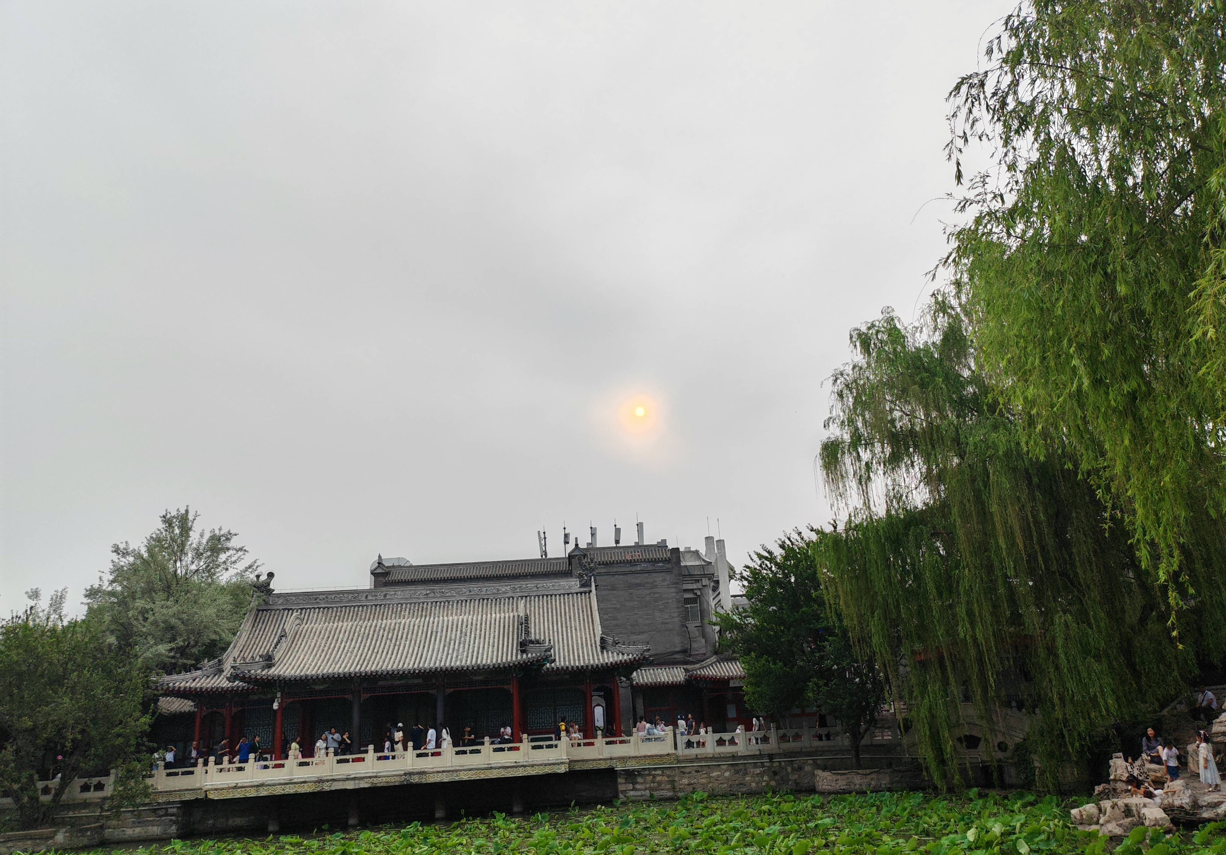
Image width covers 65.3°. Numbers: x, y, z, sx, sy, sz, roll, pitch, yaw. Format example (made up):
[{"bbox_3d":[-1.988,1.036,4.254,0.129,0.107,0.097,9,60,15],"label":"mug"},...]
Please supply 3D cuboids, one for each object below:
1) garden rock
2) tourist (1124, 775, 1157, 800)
[{"bbox_3d":[12.042,8.650,21.166,0.700,0.560,0.600,-12,-19,25],"label":"garden rock"},{"bbox_3d":[12.171,8.331,22.033,0.650,0.700,0.500,10,-22,-39],"label":"tourist"}]

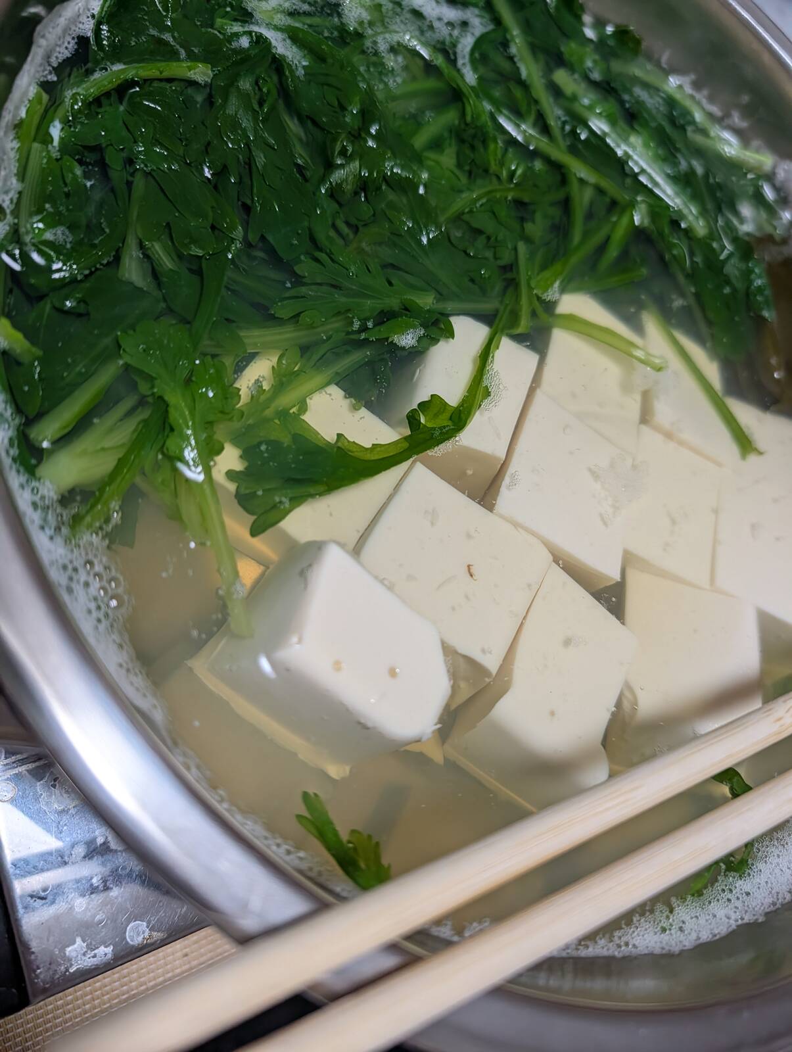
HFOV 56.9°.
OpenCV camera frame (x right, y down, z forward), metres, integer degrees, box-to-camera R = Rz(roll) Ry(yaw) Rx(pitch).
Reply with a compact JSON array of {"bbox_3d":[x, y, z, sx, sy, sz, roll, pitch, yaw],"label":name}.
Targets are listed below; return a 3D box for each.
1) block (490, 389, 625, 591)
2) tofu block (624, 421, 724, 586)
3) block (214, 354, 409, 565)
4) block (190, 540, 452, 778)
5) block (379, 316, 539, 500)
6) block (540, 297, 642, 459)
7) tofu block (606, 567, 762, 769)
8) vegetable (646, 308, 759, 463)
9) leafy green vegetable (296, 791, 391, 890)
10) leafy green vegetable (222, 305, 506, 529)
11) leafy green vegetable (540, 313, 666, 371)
[{"bbox_3d":[0.035,-0.006,0.179,0.034,0.029,0.034,28,64,-18],"label":"block"},{"bbox_3d":[0.064,-0.002,0.195,0.028,0.029,0.035,22,66,-20],"label":"tofu block"},{"bbox_3d":[-0.022,-0.010,0.154,0.034,0.027,0.028,32,63,-15],"label":"block"},{"bbox_3d":[-0.013,0.024,0.138,0.035,0.026,0.025,41,54,-21],"label":"block"},{"bbox_3d":[0.010,-0.023,0.147,0.021,0.024,0.027,23,66,-19],"label":"block"},{"bbox_3d":[0.038,-0.031,0.168,0.027,0.024,0.029,23,66,-19],"label":"block"},{"bbox_3d":[0.055,0.030,0.157,0.038,0.024,0.030,14,70,-23],"label":"tofu block"},{"bbox_3d":[0.083,-0.039,0.197,0.007,0.005,0.050,-35,92,-31],"label":"vegetable"},{"bbox_3d":[-0.008,0.053,0.123,0.022,0.006,0.008,50,60,-6],"label":"leafy green vegetable"},{"bbox_3d":[0.000,-0.017,0.131,0.068,0.015,0.019,-36,93,-30],"label":"leafy green vegetable"},{"bbox_3d":[0.053,-0.047,0.184,0.040,0.005,0.008,14,69,-23],"label":"leafy green vegetable"}]

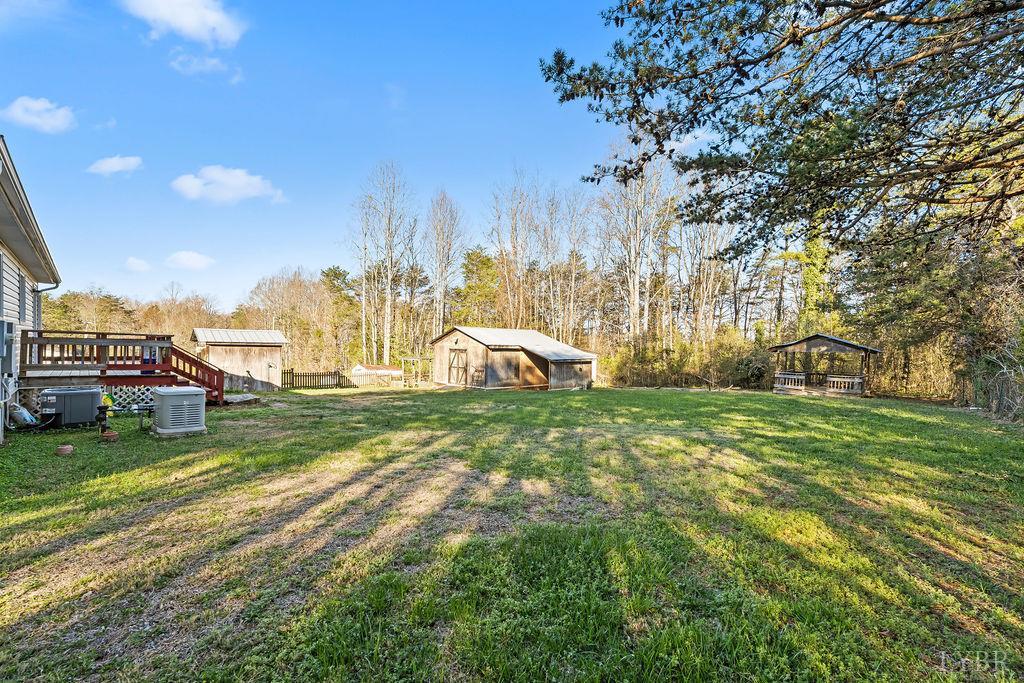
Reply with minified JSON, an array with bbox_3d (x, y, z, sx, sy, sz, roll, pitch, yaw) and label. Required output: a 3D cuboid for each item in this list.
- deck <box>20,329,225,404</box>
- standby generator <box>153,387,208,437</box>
[{"bbox_3d":[-10.456,0.746,10.834,4.400,1.870,3.410,0,-2,43],"label":"deck"},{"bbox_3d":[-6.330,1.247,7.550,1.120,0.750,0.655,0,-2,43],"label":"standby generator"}]

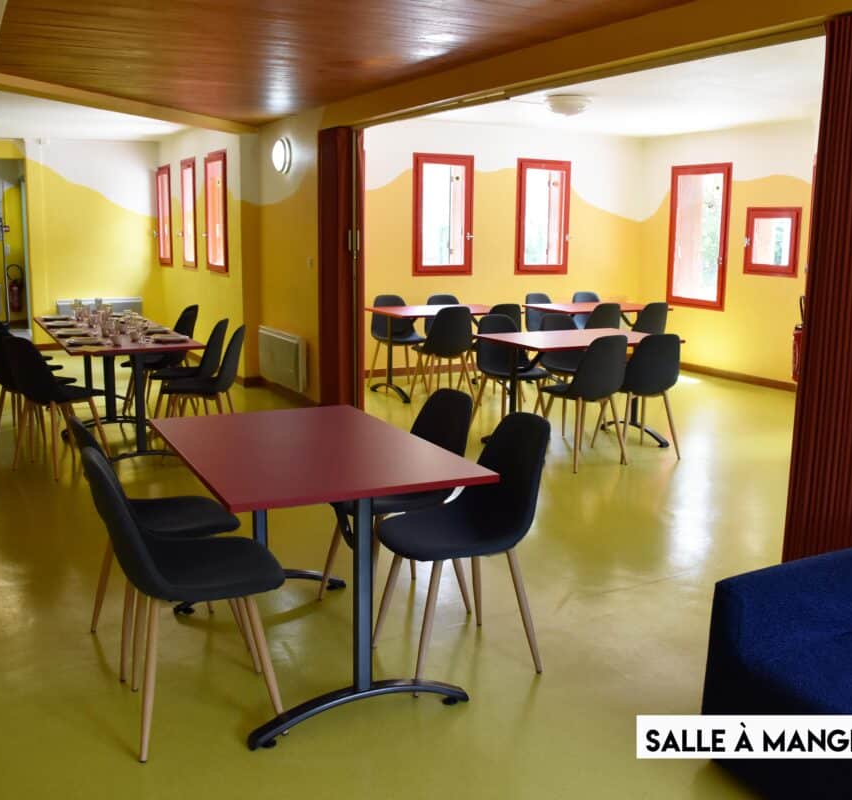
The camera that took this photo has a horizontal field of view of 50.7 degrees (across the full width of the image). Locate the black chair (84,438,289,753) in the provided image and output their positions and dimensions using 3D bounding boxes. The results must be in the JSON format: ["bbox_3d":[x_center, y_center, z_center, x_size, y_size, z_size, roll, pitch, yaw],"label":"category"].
[{"bbox_3d":[-0.695,0.531,2.625,0.555,0.855,0.450,-4,11,-24],"label":"black chair"}]

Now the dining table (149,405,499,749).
[{"bbox_3d":[-0.411,0.513,3.050,0.800,0.750,1.200,-4,11,-26],"label":"dining table"}]

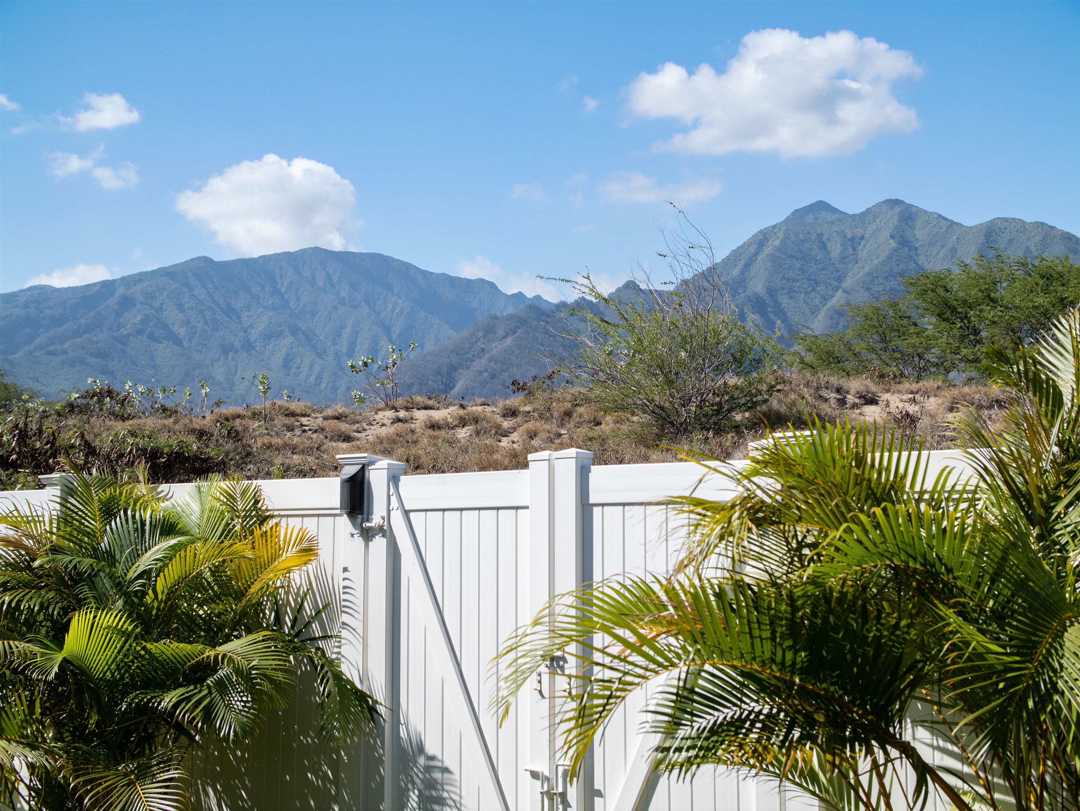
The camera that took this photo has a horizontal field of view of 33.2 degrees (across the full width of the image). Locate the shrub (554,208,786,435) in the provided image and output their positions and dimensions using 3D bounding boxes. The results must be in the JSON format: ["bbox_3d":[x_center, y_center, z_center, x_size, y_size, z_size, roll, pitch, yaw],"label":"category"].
[{"bbox_3d":[1.777,-1.177,25.000,3.200,3.100,2.900,0,-5,0],"label":"shrub"}]

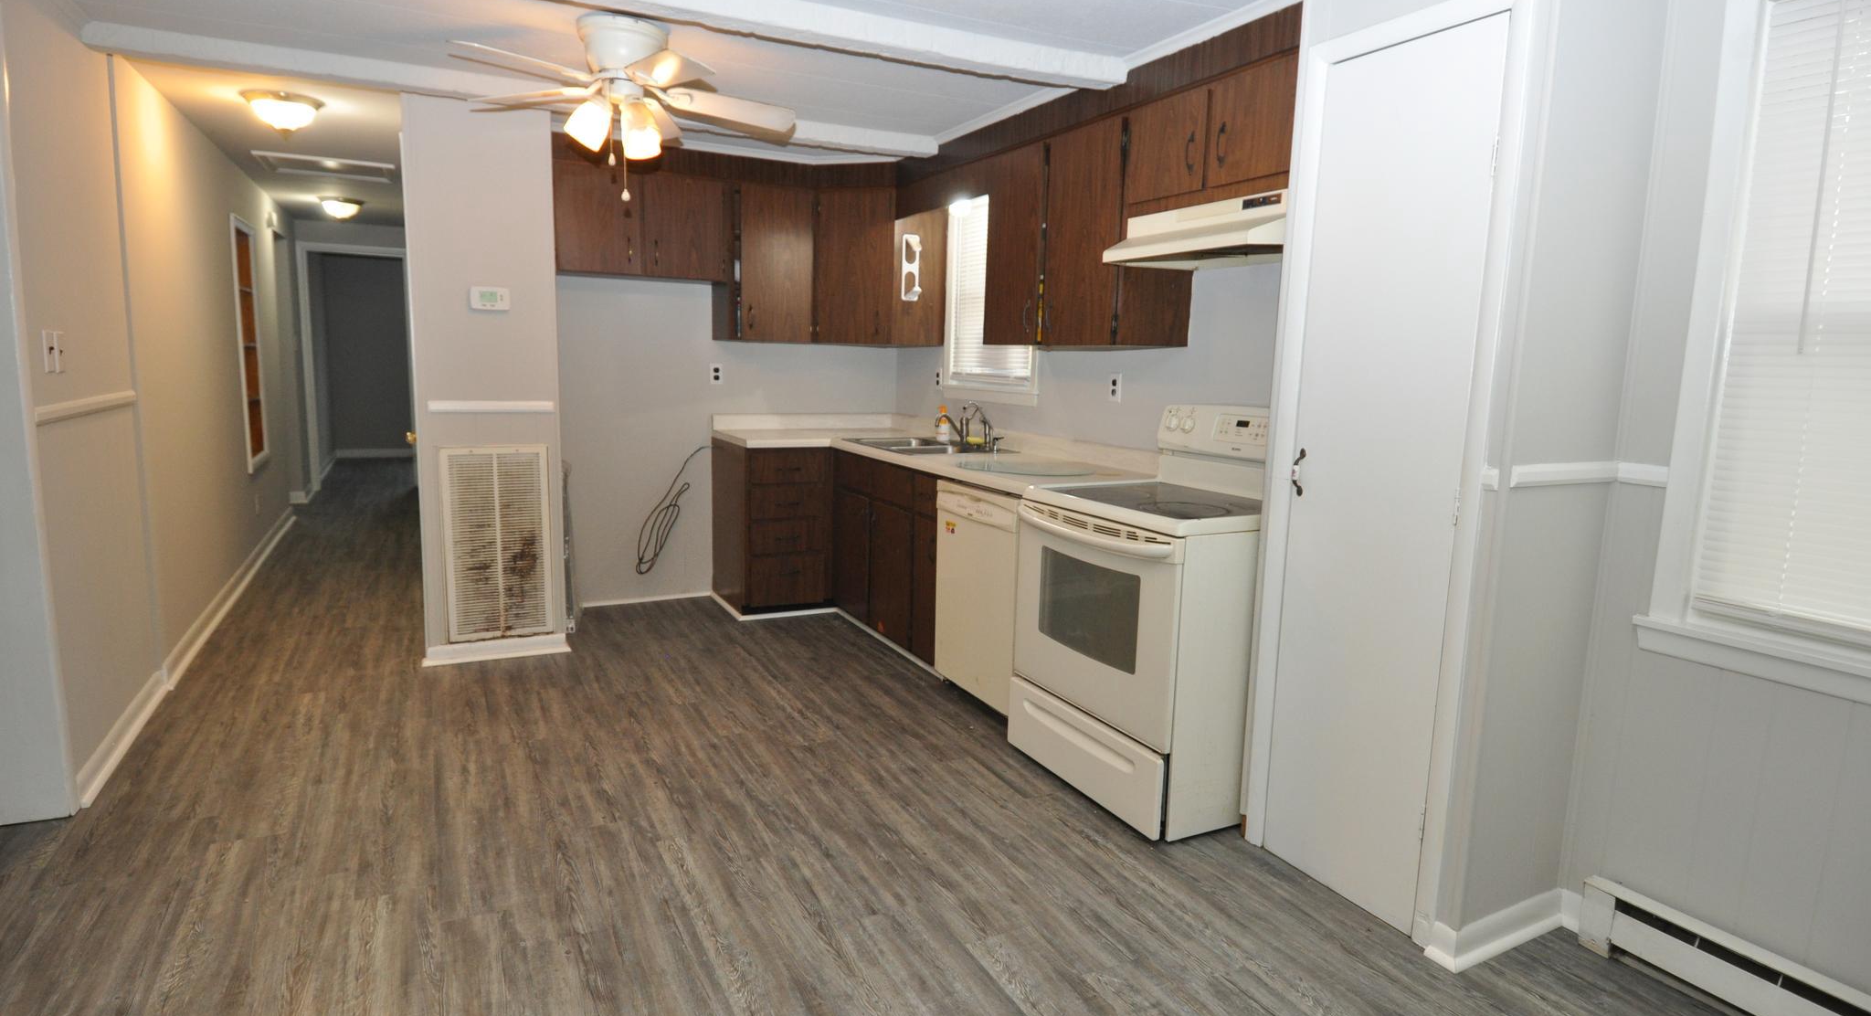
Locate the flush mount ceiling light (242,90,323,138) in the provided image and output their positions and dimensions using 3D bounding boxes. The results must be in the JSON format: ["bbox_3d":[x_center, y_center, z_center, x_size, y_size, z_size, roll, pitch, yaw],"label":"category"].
[{"bbox_3d":[-2.939,-1.756,4.225,0.320,0.175,0.320,-4,10,-28],"label":"flush mount ceiling light"}]

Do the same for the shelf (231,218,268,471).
[{"bbox_3d":[-4.401,-1.041,5.921,0.130,1.530,0.720,-4,10,-28],"label":"shelf"}]

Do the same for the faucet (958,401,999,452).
[{"bbox_3d":[0.195,-0.384,4.510,0.150,0.225,0.130,-3,10,-29],"label":"faucet"}]

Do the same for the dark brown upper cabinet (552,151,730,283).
[{"bbox_3d":[-1.508,-1.417,4.688,0.880,0.515,0.330,-3,10,-29],"label":"dark brown upper cabinet"}]

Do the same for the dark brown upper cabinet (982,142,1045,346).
[{"bbox_3d":[0.460,-1.066,3.875,0.318,0.788,0.435,-4,10,-28],"label":"dark brown upper cabinet"}]

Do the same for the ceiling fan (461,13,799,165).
[{"bbox_3d":[-1.015,-1.333,3.006,1.100,0.420,1.100,-3,10,-29],"label":"ceiling fan"}]

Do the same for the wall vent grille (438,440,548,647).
[{"bbox_3d":[-1.863,0.159,3.996,0.411,0.828,0.020,-4,10,-28],"label":"wall vent grille"}]

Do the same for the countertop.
[{"bbox_3d":[-0.166,-0.293,4.371,1.115,0.145,2.490,-3,10,-29],"label":"countertop"}]

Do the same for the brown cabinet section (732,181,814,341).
[{"bbox_3d":[-0.912,-1.277,4.930,0.445,0.790,0.330,-3,9,-28],"label":"brown cabinet section"}]

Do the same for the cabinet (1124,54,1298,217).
[{"bbox_3d":[0.991,-1.141,2.960,0.345,0.375,0.780,-3,10,-29],"label":"cabinet"}]

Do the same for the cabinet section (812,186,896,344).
[{"bbox_3d":[-0.387,-1.277,5.005,0.440,0.800,0.320,4,8,16],"label":"cabinet section"}]

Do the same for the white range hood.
[{"bbox_3d":[0.927,-0.870,2.961,0.485,0.163,0.785,-3,10,-29],"label":"white range hood"}]

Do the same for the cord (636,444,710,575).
[{"bbox_3d":[-1.403,0.013,5.019,0.411,0.689,0.040,-4,10,-28],"label":"cord"}]

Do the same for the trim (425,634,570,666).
[{"bbox_3d":[-1.890,0.617,4.054,0.582,0.075,0.032,-4,10,-28],"label":"trim"}]

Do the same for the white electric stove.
[{"bbox_3d":[0.747,0.285,3.000,0.730,1.170,0.765,-4,10,-28],"label":"white electric stove"}]

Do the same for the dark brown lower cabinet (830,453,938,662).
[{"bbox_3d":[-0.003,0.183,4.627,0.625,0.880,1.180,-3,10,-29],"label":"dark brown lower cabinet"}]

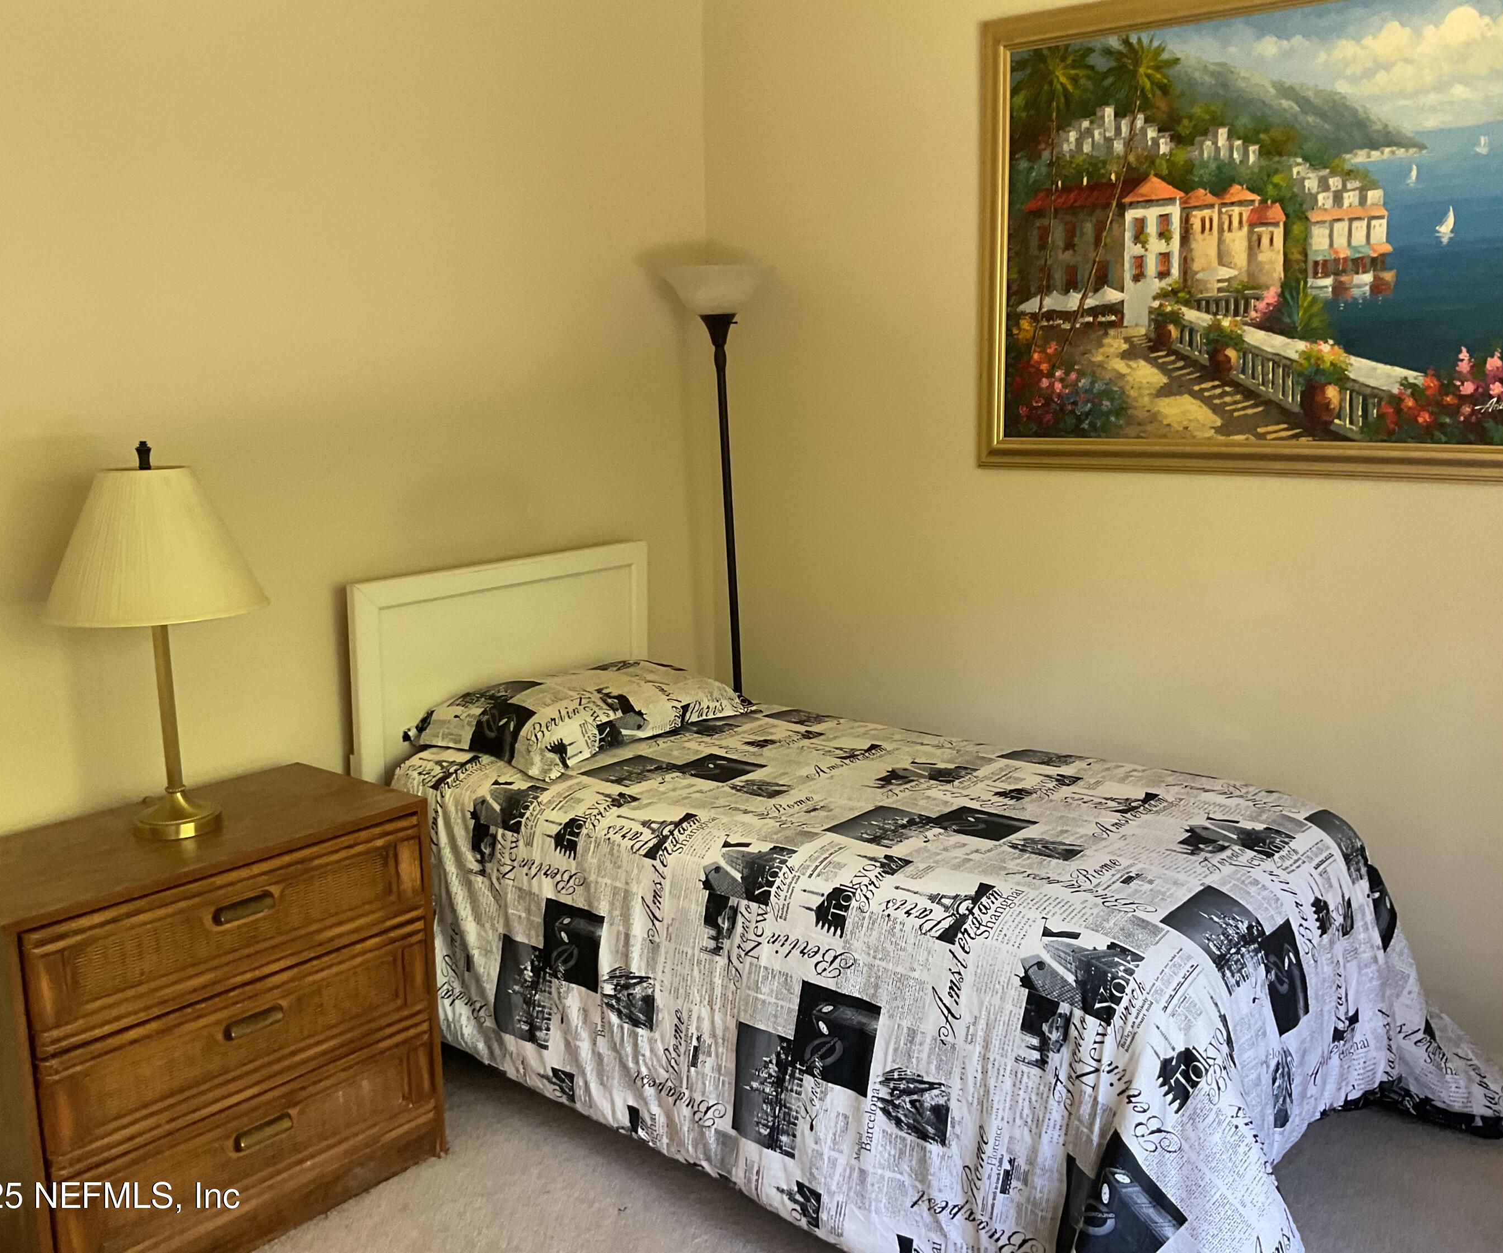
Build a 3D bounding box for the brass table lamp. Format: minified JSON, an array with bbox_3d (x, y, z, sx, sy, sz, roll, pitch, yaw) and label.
[{"bbox_3d":[-1.069,0.022,2.536,0.375,0.705,0.375,7,13,36],"label":"brass table lamp"}]

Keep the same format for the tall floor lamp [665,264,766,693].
[{"bbox_3d":[-0.051,-0.071,3.965,0.278,1.838,0.278,4,12,37],"label":"tall floor lamp"}]

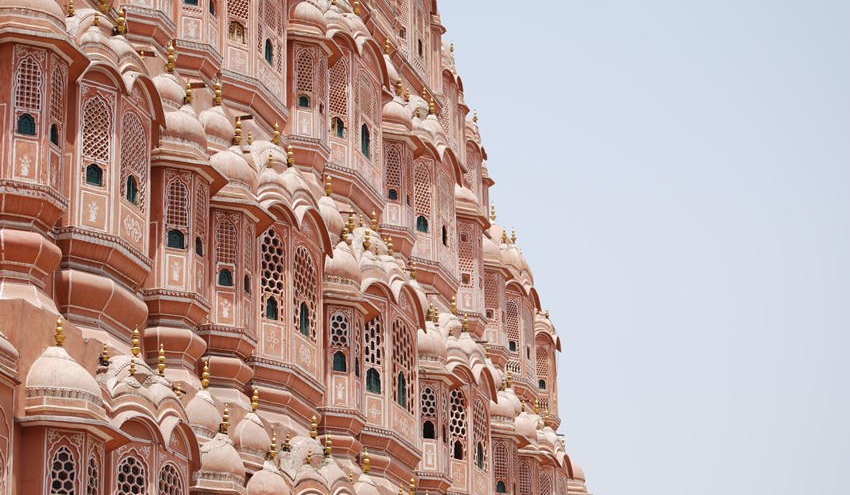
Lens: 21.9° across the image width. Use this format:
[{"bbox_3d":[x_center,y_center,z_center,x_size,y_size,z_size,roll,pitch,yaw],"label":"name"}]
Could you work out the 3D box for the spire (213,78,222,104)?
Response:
[{"bbox_3d":[-3.163,-2.383,33.639,0.116,0.467,0.116,-7,-21,17],"label":"spire"}]

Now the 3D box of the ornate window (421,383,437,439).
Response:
[{"bbox_3d":[0.074,3.040,40.508,0.294,1.012,0.150,6,-21,-19],"label":"ornate window"}]

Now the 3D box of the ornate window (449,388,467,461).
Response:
[{"bbox_3d":[0.630,3.391,42.123,0.410,1.429,0.150,11,-23,-31],"label":"ornate window"}]

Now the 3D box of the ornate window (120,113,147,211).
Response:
[{"bbox_3d":[-3.716,-1.103,27.919,0.120,1.221,0.790,-6,-18,15],"label":"ornate window"}]

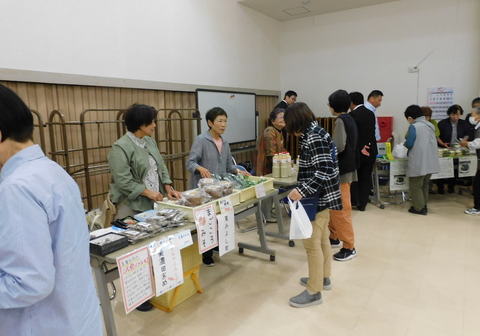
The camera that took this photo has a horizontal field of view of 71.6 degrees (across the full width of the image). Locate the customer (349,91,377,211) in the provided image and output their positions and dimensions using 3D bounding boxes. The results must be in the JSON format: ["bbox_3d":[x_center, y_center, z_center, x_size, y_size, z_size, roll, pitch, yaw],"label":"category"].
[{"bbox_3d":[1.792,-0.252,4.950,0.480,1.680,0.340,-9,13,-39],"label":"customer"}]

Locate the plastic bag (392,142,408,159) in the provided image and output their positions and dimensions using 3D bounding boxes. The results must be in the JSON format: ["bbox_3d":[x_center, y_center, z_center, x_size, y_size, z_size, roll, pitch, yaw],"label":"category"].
[{"bbox_3d":[2.443,-0.265,5.050,0.240,0.240,0.200,0,10,0],"label":"plastic bag"}]

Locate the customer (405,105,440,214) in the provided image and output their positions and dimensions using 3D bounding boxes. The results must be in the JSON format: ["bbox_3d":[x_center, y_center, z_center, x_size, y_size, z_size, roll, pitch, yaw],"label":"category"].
[{"bbox_3d":[2.560,-0.124,4.729,0.460,1.520,0.400,-6,12,-32],"label":"customer"}]

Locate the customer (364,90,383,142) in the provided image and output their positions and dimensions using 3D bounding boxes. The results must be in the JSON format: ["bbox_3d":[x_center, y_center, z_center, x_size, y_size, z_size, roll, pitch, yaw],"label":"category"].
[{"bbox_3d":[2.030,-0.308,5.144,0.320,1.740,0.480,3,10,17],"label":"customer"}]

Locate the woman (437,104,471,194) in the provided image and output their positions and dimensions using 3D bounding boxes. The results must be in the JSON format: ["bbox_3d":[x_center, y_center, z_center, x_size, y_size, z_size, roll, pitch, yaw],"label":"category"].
[{"bbox_3d":[3.700,-0.312,5.752,0.490,1.540,0.380,2,10,11],"label":"woman"}]

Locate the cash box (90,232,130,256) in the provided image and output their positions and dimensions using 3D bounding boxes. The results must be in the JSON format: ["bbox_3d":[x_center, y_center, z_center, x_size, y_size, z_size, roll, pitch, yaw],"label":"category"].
[{"bbox_3d":[-0.749,0.429,1.893,0.145,0.057,0.180,7,12,35],"label":"cash box"}]

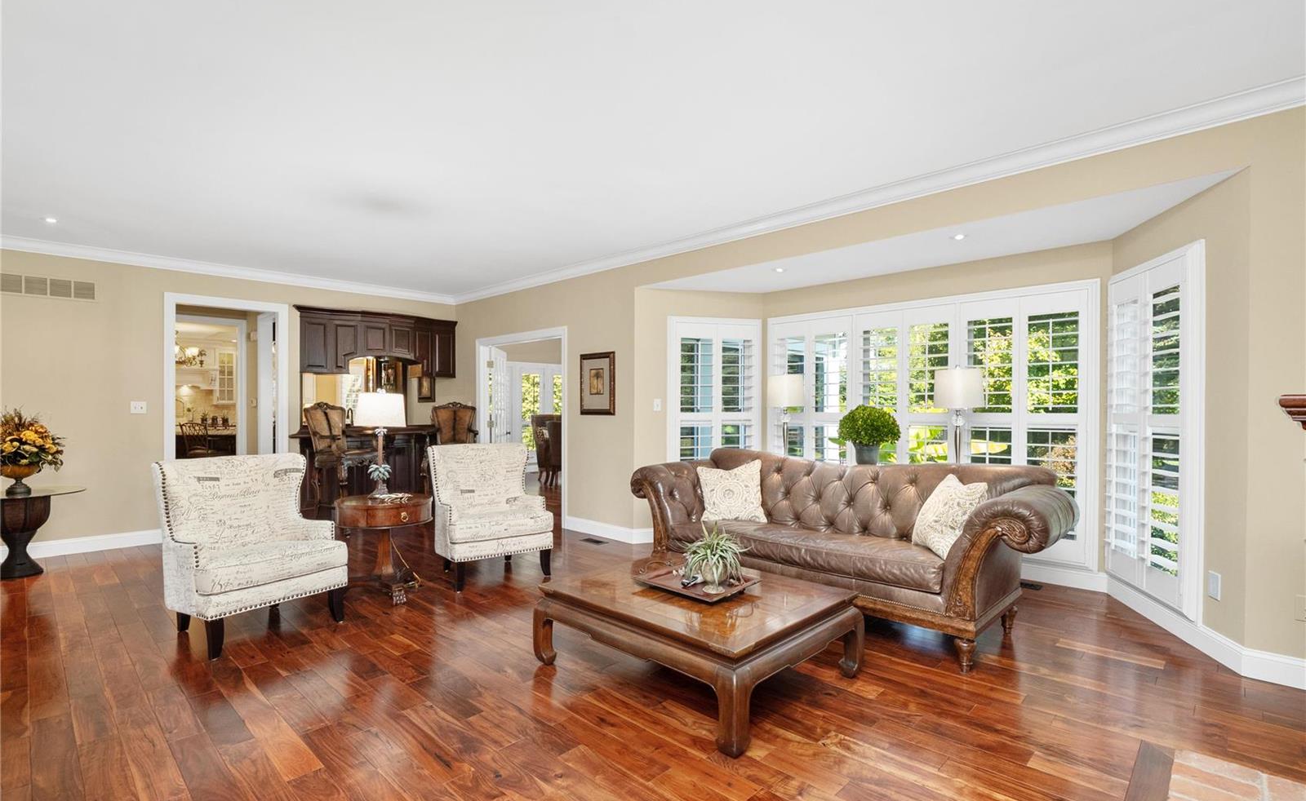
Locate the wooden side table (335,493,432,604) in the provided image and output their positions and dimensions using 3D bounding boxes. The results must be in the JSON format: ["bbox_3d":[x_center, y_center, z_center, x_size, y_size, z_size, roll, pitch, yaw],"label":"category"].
[{"bbox_3d":[-1.879,1.003,4.055,0.670,0.660,0.670,0,0,0],"label":"wooden side table"}]

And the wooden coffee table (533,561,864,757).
[{"bbox_3d":[0.215,1.120,2.835,1.180,0.385,0.960,-1,-1,44],"label":"wooden coffee table"}]

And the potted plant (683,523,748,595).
[{"bbox_3d":[0.293,0.726,2.716,0.330,0.325,0.330,0,0,0],"label":"potted plant"}]

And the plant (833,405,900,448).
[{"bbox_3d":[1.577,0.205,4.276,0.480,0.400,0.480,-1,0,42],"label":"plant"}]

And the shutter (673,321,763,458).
[{"bbox_3d":[0.620,0.195,5.603,0.960,2.001,0.100,0,0,-14],"label":"shutter"}]

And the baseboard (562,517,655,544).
[{"bbox_3d":[-0.488,1.264,5.739,1.150,0.140,0.120,-1,0,42],"label":"baseboard"}]

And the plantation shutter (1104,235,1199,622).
[{"bbox_3d":[3.050,0.182,3.582,0.100,2.070,1.016,0,0,15],"label":"plantation shutter"}]

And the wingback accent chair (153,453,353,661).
[{"bbox_3d":[-2.377,0.855,3.469,0.810,0.955,0.750,-1,0,38],"label":"wingback accent chair"}]

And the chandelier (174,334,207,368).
[{"bbox_3d":[-7.363,-0.778,8.900,0.750,0.650,0.750,1,-1,-44],"label":"chandelier"}]

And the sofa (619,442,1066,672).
[{"bbox_3d":[1.122,0.866,3.838,2.620,0.920,0.990,-1,-1,44],"label":"sofa"}]

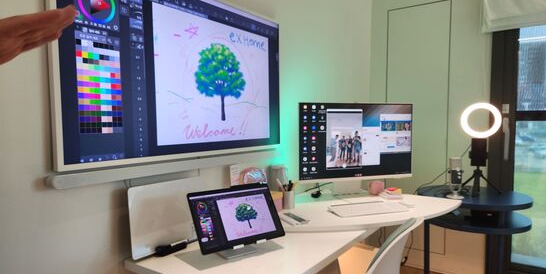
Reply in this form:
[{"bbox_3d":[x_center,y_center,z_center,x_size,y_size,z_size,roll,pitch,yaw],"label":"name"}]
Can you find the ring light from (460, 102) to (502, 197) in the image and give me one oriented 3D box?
[{"bbox_3d":[1.187,0.067,2.072,0.213,0.520,0.190,1,3,30],"label":"ring light"}]

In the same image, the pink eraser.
[{"bbox_3d":[0.572,0.281,2.000,0.076,0.075,0.060,-1,3,-6],"label":"pink eraser"}]

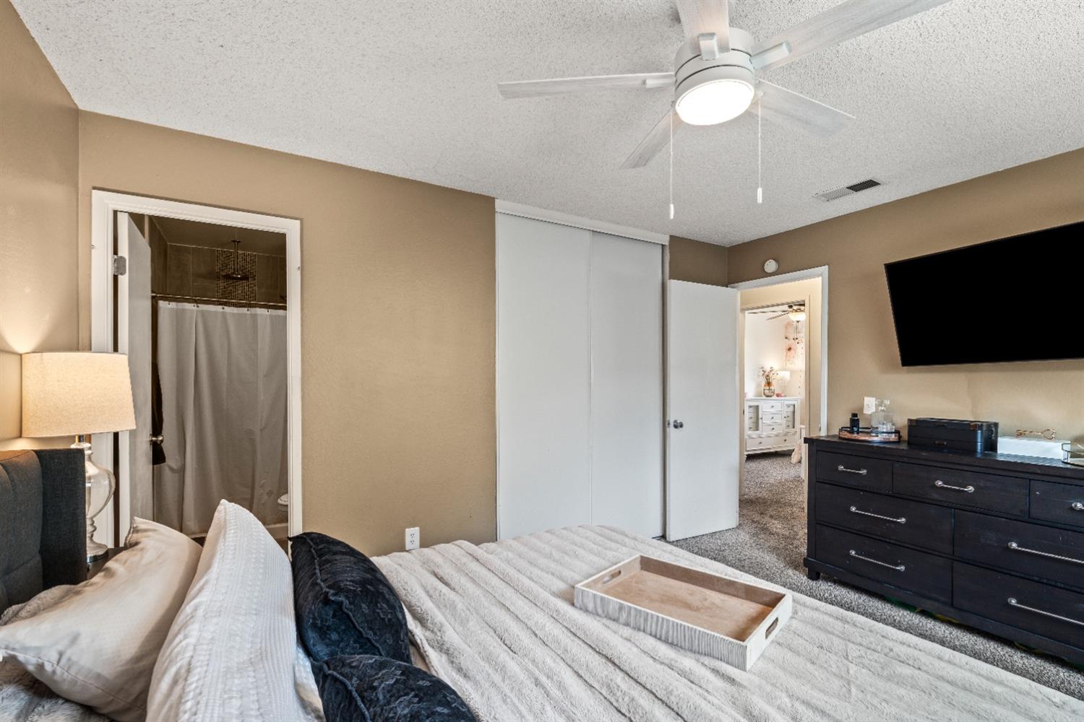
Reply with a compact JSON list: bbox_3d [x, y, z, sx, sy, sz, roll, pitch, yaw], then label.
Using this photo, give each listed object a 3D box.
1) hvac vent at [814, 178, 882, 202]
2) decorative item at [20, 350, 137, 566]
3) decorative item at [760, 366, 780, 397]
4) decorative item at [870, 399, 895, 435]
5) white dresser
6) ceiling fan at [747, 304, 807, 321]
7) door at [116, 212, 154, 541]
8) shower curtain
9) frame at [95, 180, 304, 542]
[{"bbox_3d":[1.887,-1.041,2.970,0.180,0.020,0.335,1,-1,-31],"label":"hvac vent"},{"bbox_3d":[-1.545,0.312,1.620,0.280,0.680,0.280,1,-1,-31],"label":"decorative item"},{"bbox_3d":[3.648,0.333,7.720,0.300,0.500,0.280,1,-1,-31],"label":"decorative item"},{"bbox_3d":[2.179,0.360,3.080,0.115,0.235,0.115,1,-1,-31],"label":"decorative item"},{"bbox_3d":[3.481,1.050,7.695,1.450,0.960,0.460,1,-1,-31],"label":"white dresser"},{"bbox_3d":[3.458,-0.736,6.500,1.300,0.420,1.300,1,-1,-31],"label":"ceiling fan"},{"bbox_3d":[-2.106,0.345,2.506,0.040,2.030,0.720,1,-1,-31],"label":"door"},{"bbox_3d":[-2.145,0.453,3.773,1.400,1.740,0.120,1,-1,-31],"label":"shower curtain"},{"bbox_3d":[-1.629,0.310,2.347,0.825,2.120,0.130,1,-1,-31],"label":"frame"}]

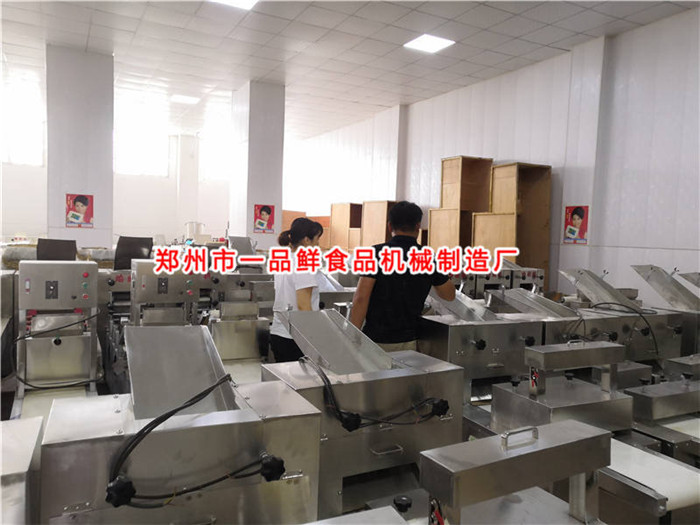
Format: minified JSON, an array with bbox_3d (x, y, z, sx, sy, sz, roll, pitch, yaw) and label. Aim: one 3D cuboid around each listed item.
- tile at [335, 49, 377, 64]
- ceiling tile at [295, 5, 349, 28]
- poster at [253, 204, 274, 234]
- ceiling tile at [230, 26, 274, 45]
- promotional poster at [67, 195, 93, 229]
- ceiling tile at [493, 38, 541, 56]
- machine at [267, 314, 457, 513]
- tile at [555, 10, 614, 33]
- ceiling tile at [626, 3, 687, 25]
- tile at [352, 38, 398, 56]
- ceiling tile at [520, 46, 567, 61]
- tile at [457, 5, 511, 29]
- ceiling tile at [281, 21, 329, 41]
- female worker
[{"bbox_3d":[0.090,-3.383,8.998,0.600,0.020,0.600,0,3,-28],"label":"tile"},{"bbox_3d":[-0.374,-3.326,7.444,0.600,0.020,0.600,0,3,-29],"label":"ceiling tile"},{"bbox_3d":[-1.708,-0.864,10.947,0.420,0.560,0.010,0,3,-29],"label":"poster"},{"bbox_3d":[-1.475,-3.401,8.207,0.600,0.020,0.600,0,3,-29],"label":"ceiling tile"},{"bbox_3d":[-4.571,-0.864,9.247,0.420,0.560,0.010,0,3,-29],"label":"promotional poster"},{"bbox_3d":[2.527,-3.263,8.273,0.600,0.020,0.600,0,3,-28],"label":"ceiling tile"},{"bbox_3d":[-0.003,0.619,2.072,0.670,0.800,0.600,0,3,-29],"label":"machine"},{"bbox_3d":[3.096,-3.189,7.219,0.600,0.020,0.600,0,3,-28],"label":"tile"},{"bbox_3d":[3.839,-3.149,6.936,0.440,0.020,0.600,0,3,-28],"label":"ceiling tile"},{"bbox_3d":[0.392,-3.360,8.544,0.600,0.020,0.600,0,3,-29],"label":"tile"},{"bbox_3d":[2.989,-3.260,8.522,0.450,0.020,0.600,0,3,-28],"label":"ceiling tile"},{"bbox_3d":[1.756,-3.233,7.176,0.600,0.020,0.600,0,3,-28],"label":"tile"},{"bbox_3d":[-0.661,-3.363,7.969,0.600,0.020,0.600,0,3,-29],"label":"ceiling tile"},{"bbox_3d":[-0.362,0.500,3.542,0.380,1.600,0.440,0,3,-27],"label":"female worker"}]

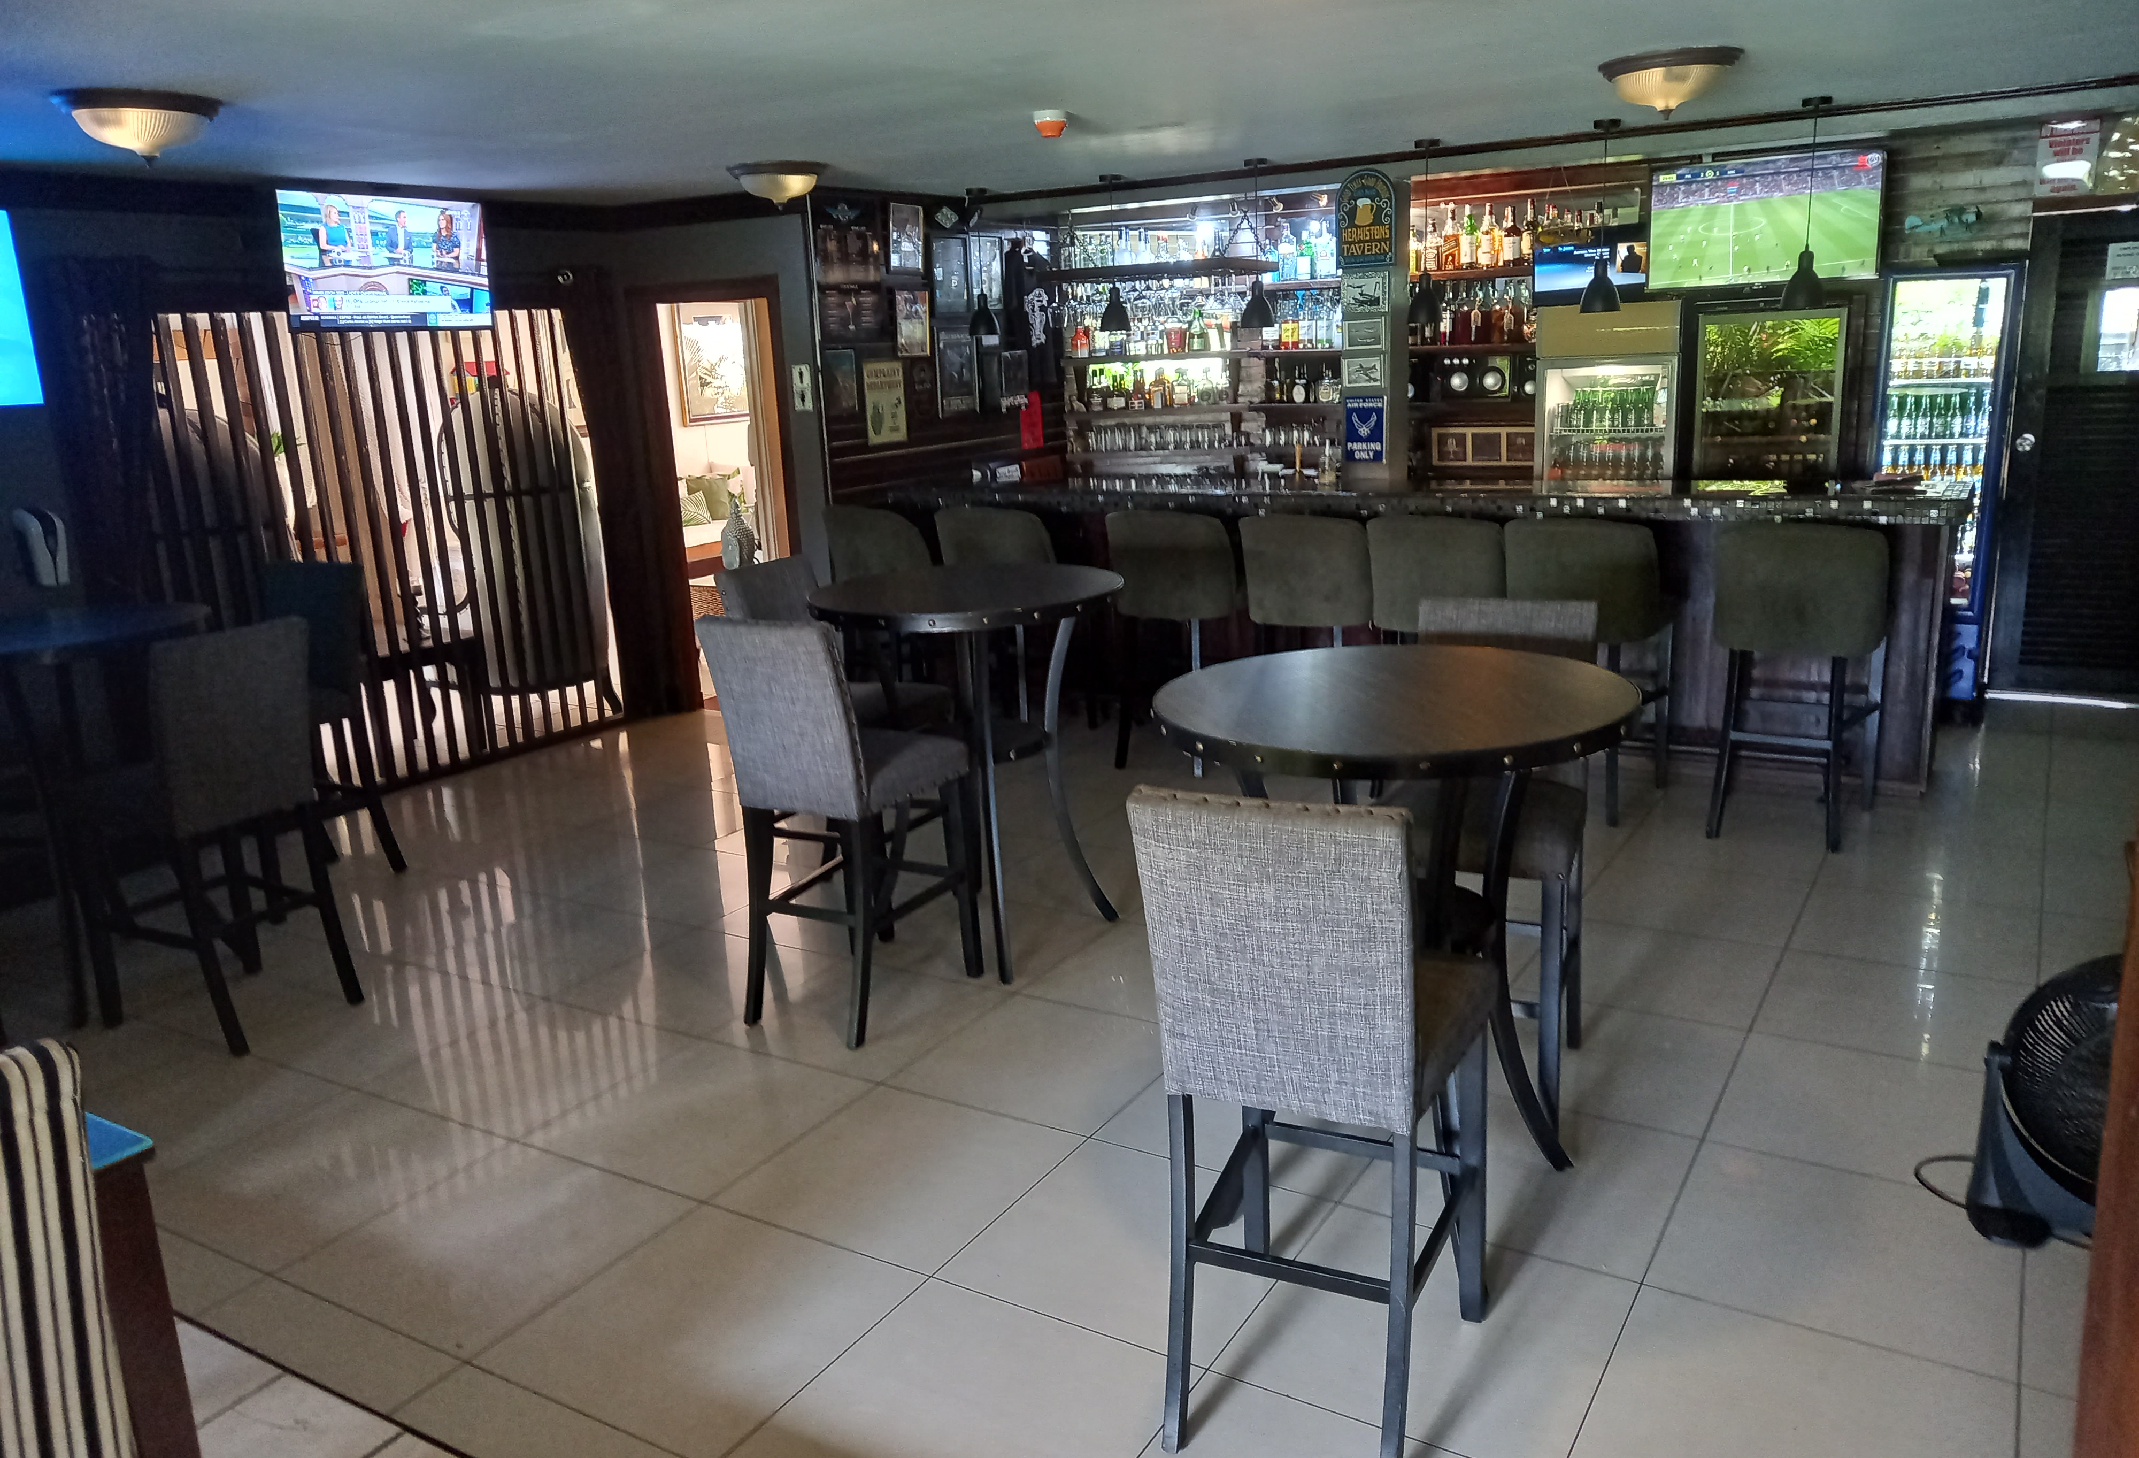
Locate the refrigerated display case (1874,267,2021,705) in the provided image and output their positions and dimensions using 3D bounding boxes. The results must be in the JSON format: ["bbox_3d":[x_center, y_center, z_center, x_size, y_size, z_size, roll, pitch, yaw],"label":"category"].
[{"bbox_3d":[3.747,-1.028,6.671,0.500,1.880,0.560,6,16,31],"label":"refrigerated display case"}]

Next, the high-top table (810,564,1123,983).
[{"bbox_3d":[-0.263,0.107,4.596,0.905,1.075,0.905,-3,14,1],"label":"high-top table"}]

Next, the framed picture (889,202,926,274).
[{"bbox_3d":[-0.827,-2.491,7.860,0.030,0.340,0.280,6,16,31],"label":"framed picture"}]

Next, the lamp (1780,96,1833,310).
[{"bbox_3d":[2.830,-1.997,5.887,0.160,0.780,0.160,6,16,31],"label":"lamp"}]

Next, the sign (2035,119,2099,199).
[{"bbox_3d":[4.137,-2.361,6.400,0.205,0.300,0.015,6,16,31],"label":"sign"}]

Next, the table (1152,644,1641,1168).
[{"bbox_3d":[0.637,0.452,3.068,0.910,1.065,0.910,6,16,31],"label":"table"}]

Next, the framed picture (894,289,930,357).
[{"bbox_3d":[-0.793,-2.086,7.961,0.020,0.323,0.276,6,16,31],"label":"framed picture"}]

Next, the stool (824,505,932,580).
[{"bbox_3d":[-0.753,-0.524,7.334,0.510,1.070,0.600,3,15,22],"label":"stool"}]

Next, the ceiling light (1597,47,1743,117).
[{"bbox_3d":[1.854,-1.986,4.775,0.415,0.180,0.415,6,16,31],"label":"ceiling light"}]

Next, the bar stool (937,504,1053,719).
[{"bbox_3d":[-0.172,-0.466,6.977,0.510,1.070,0.600,6,16,31],"label":"bar stool"}]

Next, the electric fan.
[{"bbox_3d":[2.012,0.687,2.829,0.550,0.570,0.280,3,15,24],"label":"electric fan"}]

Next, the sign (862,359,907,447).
[{"bbox_3d":[-0.920,-1.650,7.825,0.020,0.401,0.326,6,16,31],"label":"sign"}]

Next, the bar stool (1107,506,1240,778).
[{"bbox_3d":[0.474,-0.401,6.511,0.525,1.070,0.585,6,16,31],"label":"bar stool"}]

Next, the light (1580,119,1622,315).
[{"bbox_3d":[2.169,-2.069,6.276,0.158,0.760,0.158,6,16,31],"label":"light"}]

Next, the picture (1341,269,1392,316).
[{"bbox_3d":[1.455,-2.137,7.563,0.240,0.195,0.020,6,16,31],"label":"picture"}]

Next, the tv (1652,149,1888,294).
[{"bbox_3d":[3.094,-2.255,6.906,0.950,0.550,0.070,4,25,28],"label":"tv"}]

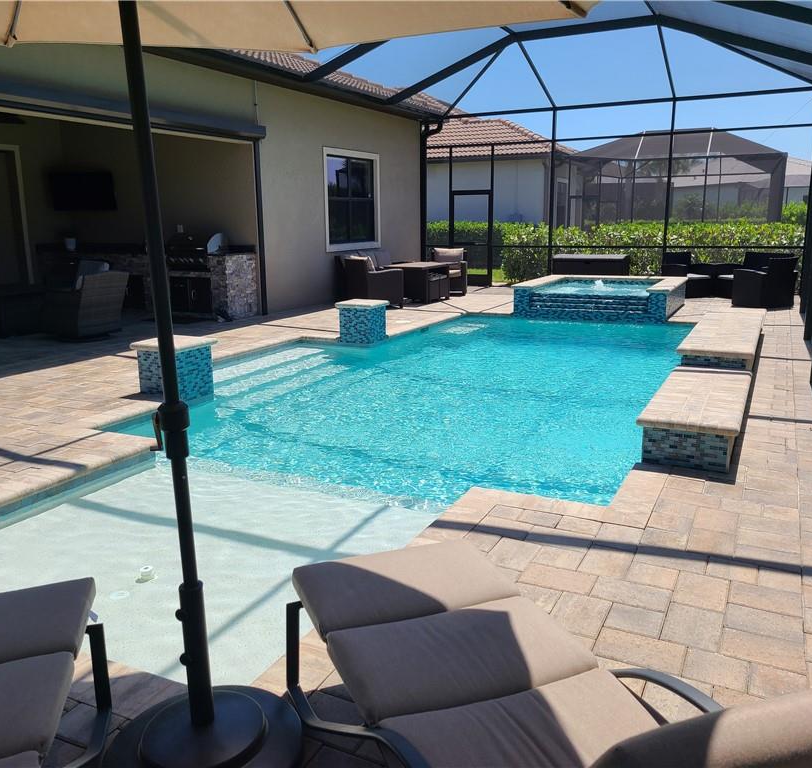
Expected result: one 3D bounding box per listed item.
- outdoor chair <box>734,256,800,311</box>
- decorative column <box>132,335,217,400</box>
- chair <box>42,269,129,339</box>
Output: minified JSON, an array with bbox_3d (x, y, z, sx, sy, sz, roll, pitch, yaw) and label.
[{"bbox_3d":[6.076,-1.736,13.024,0.700,0.820,0.730,-5,13,-21],"label":"outdoor chair"},{"bbox_3d":[-2.139,-0.124,7.141,0.530,0.540,0.530,5,14,25],"label":"decorative column"},{"bbox_3d":[-4.366,-1.077,10.484,0.880,0.880,0.770,5,14,25],"label":"chair"}]

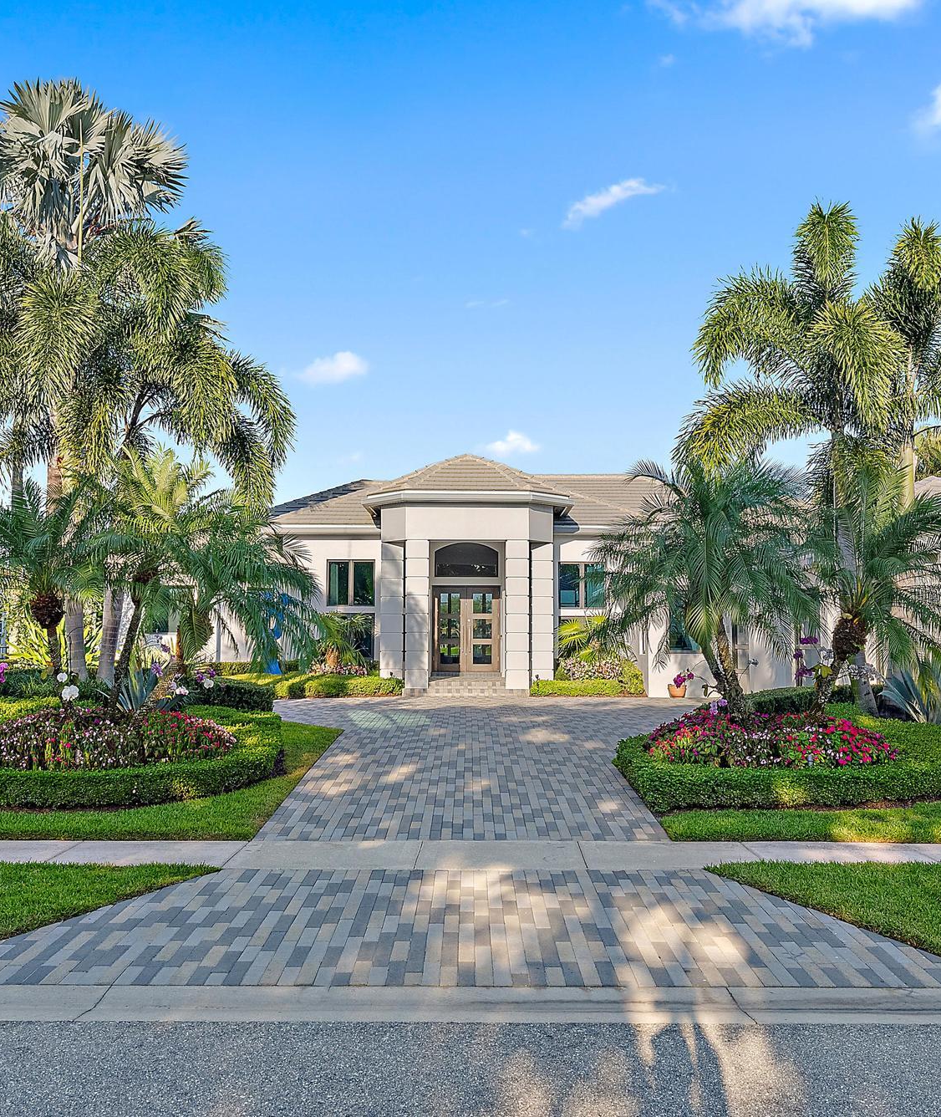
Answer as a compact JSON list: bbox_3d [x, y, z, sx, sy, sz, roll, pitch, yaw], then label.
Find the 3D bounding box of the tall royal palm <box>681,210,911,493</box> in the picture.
[{"bbox_3d":[5.340,-1.980,18.396,3.710,7.920,3.600,0,-4,0],"label":"tall royal palm"}]

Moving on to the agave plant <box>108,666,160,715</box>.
[{"bbox_3d":[-5.077,2.057,16.894,0.860,0.830,0.850,0,-4,0],"label":"agave plant"}]

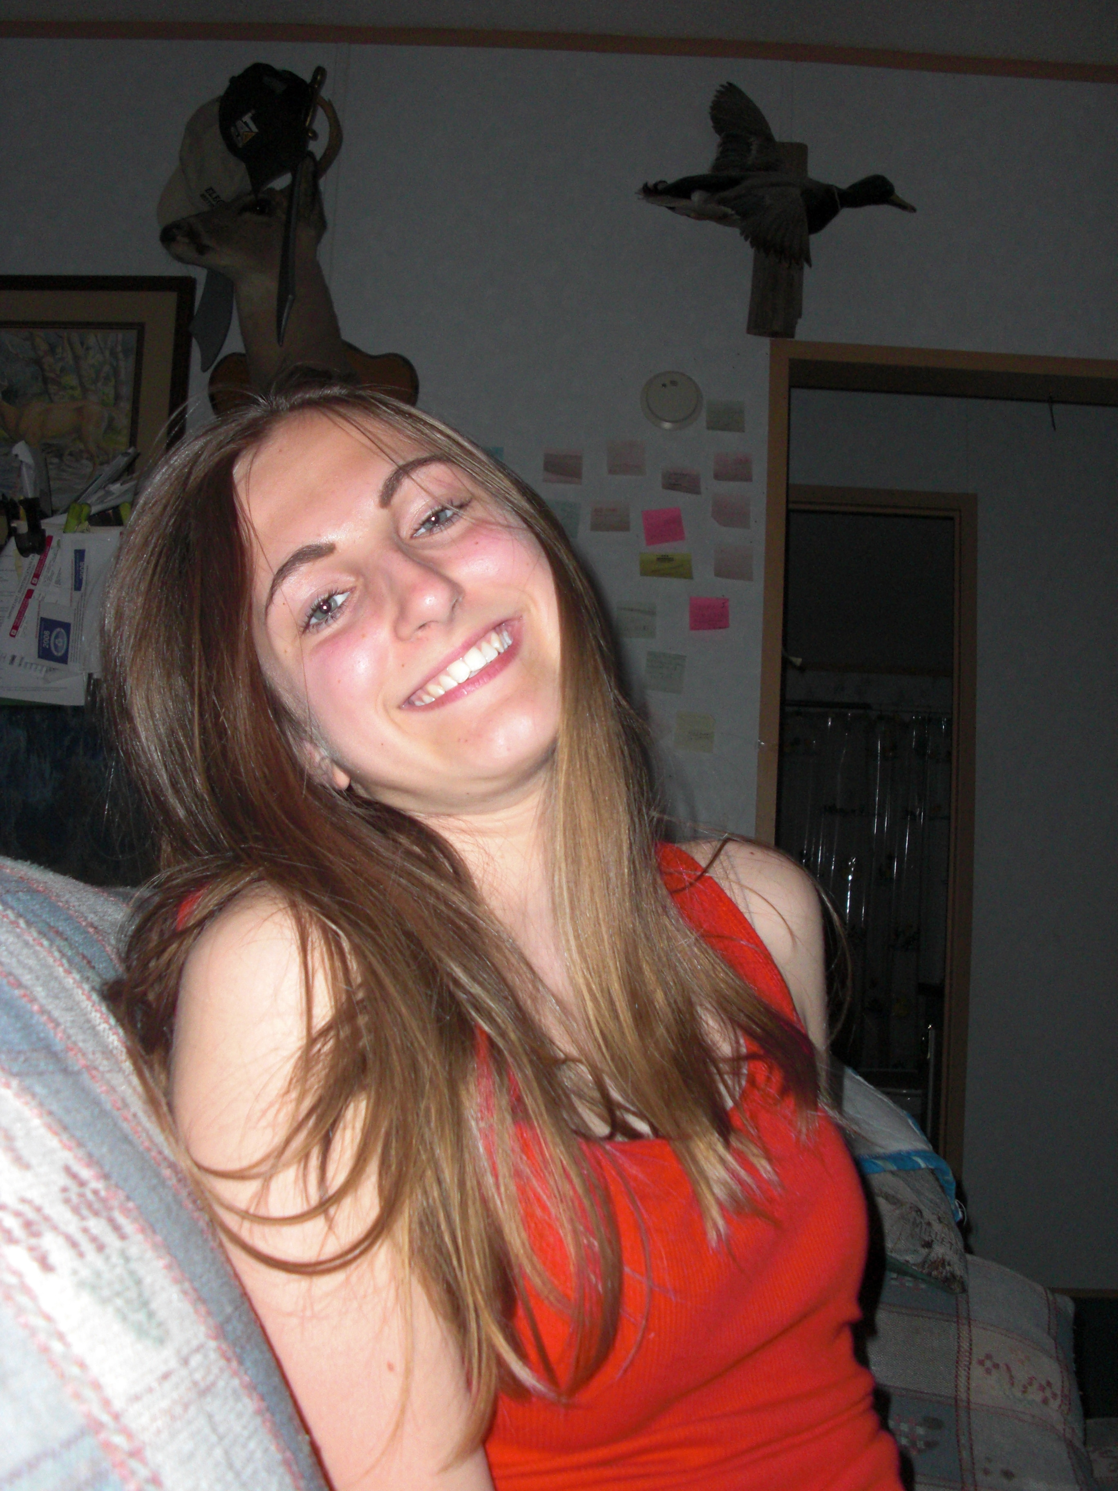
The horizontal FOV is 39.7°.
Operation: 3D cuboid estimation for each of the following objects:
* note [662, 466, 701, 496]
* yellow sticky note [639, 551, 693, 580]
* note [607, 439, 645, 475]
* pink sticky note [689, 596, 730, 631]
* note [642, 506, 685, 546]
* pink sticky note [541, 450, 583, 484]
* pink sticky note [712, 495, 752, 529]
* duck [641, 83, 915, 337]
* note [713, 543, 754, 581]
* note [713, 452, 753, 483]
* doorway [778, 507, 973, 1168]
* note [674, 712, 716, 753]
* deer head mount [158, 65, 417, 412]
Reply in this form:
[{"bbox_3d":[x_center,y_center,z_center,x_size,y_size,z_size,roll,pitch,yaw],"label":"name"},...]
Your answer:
[{"bbox_3d":[0.239,-0.512,3.010,0.076,0.054,0.006,6,-5,0],"label":"note"},{"bbox_3d":[0.211,-0.353,3.041,0.103,0.057,0.014,3,-6,1],"label":"yellow sticky note"},{"bbox_3d":[0.135,-0.567,3.068,0.075,0.072,0.010,3,-6,1],"label":"note"},{"bbox_3d":[0.290,-0.254,2.986,0.076,0.067,0.005,3,-5,0],"label":"pink sticky note"},{"bbox_3d":[0.206,-0.431,3.052,0.075,0.073,0.010,-7,-6,-1],"label":"note"},{"bbox_3d":[0.009,-0.551,3.066,0.076,0.072,0.010,3,-6,1],"label":"pink sticky note"},{"bbox_3d":[0.334,-0.453,3.006,0.076,0.067,0.005,3,-5,0],"label":"pink sticky note"},{"bbox_3d":[0.414,-1.040,2.933,0.523,0.467,0.260,3,-5,0],"label":"duck"},{"bbox_3d":[0.344,-0.359,3.043,0.076,0.071,0.010,3,-6,1],"label":"note"},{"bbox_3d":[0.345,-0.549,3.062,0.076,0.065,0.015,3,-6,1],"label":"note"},{"bbox_3d":[0.685,0.357,3.998,0.730,2.073,0.110,3,-5,0],"label":"doorway"},{"bbox_3d":[0.260,-0.023,2.965,0.076,0.076,0.004,4,-5,0],"label":"note"},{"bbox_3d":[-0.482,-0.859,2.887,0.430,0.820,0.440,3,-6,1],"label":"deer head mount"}]

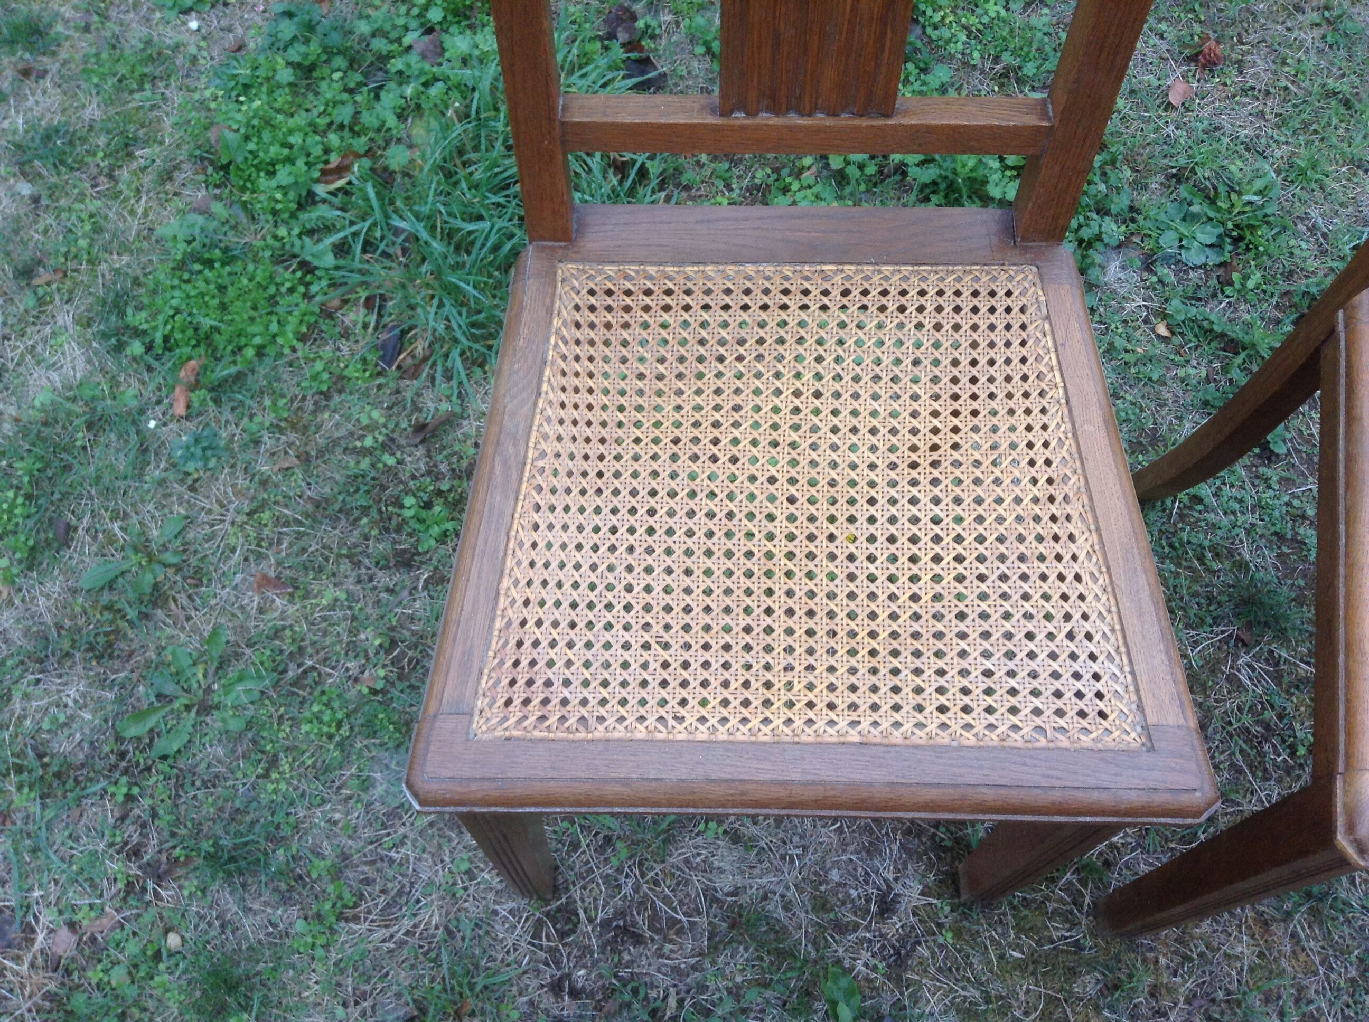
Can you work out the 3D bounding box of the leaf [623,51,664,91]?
[{"bbox_3d":[-0.047,-0.507,1.504,0.047,0.018,0.042,0,66,-1],"label":"leaf"}]

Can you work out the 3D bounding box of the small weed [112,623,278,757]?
[{"bbox_3d":[-0.448,0.167,1.198,0.138,0.040,0.122,-8,66,-4],"label":"small weed"}]

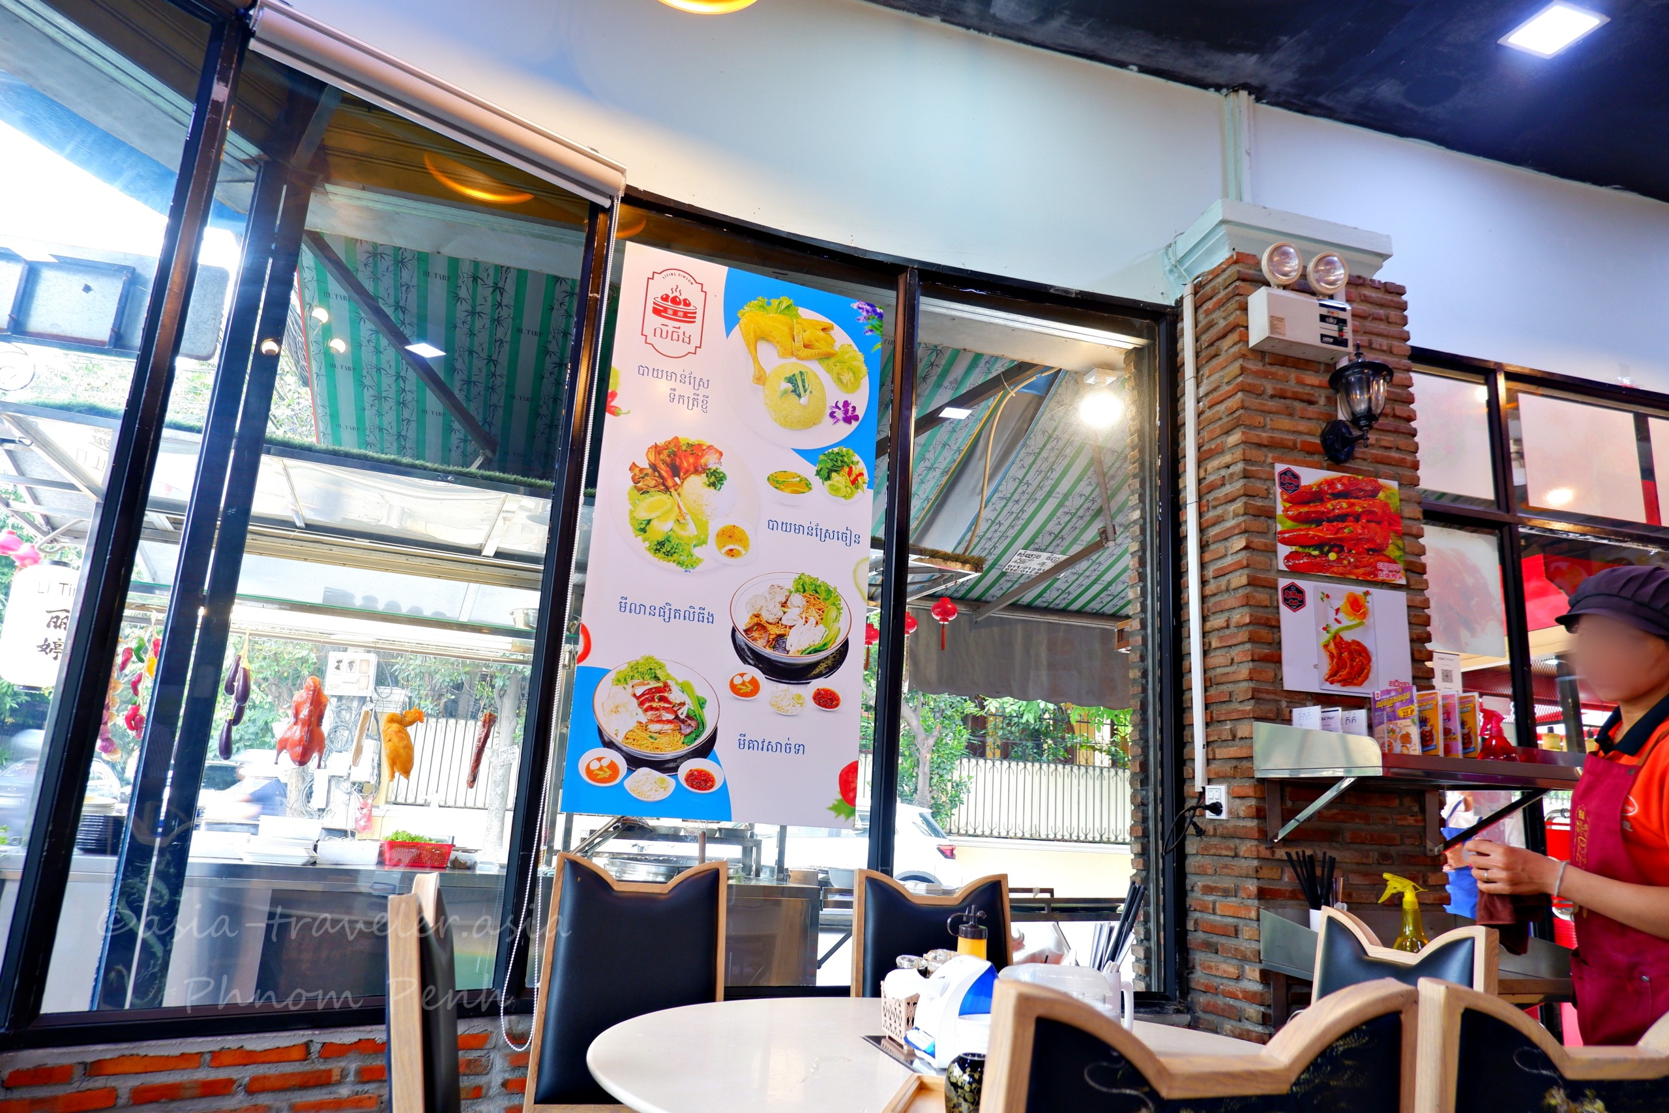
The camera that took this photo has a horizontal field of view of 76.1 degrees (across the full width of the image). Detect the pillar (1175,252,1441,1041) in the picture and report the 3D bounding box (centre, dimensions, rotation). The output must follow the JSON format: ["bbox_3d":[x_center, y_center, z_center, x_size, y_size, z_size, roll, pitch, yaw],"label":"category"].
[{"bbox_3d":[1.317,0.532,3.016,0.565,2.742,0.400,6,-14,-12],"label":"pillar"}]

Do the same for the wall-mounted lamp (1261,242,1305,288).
[{"bbox_3d":[1.273,-0.830,3.031,0.118,0.118,0.085,5,-3,-7],"label":"wall-mounted lamp"}]

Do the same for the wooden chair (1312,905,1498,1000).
[{"bbox_3d":[0.849,1.145,1.896,0.520,0.982,0.420,8,-14,-19],"label":"wooden chair"}]

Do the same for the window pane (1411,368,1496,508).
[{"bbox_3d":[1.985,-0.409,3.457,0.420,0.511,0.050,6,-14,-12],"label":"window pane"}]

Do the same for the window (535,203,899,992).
[{"bbox_3d":[-0.249,0.076,2.783,0.833,1.970,0.060,8,-14,-21],"label":"window"}]

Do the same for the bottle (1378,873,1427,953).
[{"bbox_3d":[1.332,0.864,2.482,0.110,0.243,0.090,5,-13,-7],"label":"bottle"}]

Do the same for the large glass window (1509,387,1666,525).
[{"bbox_3d":[2.563,-0.328,3.582,0.680,0.489,0.050,6,-14,-12],"label":"large glass window"}]

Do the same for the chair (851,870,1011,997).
[{"bbox_3d":[0.295,1.169,2.147,0.420,0.992,0.520,8,-14,-19],"label":"chair"}]

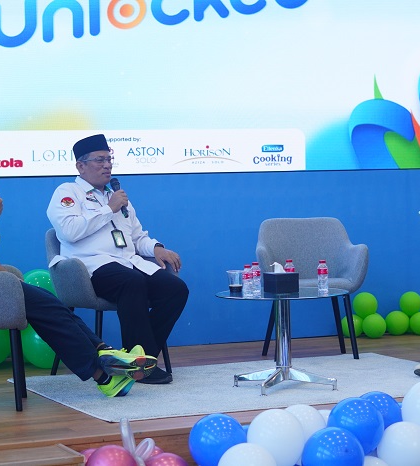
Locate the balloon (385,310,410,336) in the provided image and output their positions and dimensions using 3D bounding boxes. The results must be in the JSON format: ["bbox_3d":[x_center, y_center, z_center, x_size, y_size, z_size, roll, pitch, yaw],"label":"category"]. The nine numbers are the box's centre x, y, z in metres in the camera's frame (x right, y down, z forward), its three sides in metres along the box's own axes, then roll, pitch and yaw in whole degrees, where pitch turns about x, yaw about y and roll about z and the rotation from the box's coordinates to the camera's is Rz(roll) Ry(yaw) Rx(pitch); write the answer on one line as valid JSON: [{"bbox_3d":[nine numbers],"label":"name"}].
[{"bbox_3d":[1.206,0.579,9.350,0.152,0.158,0.152,-1,2,0],"label":"balloon"}]

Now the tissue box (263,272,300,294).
[{"bbox_3d":[0.350,0.245,7.156,0.132,0.096,0.132,-2,2,-29],"label":"tissue box"}]

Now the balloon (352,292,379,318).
[{"bbox_3d":[0.988,0.460,9.250,0.156,0.168,0.156,-1,2,0],"label":"balloon"}]

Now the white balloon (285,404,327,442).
[{"bbox_3d":[0.377,0.831,6.100,0.226,0.234,0.226,-1,2,0],"label":"white balloon"}]

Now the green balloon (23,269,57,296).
[{"bbox_3d":[-0.985,0.349,8.470,0.275,0.285,0.275,-1,3,0],"label":"green balloon"}]

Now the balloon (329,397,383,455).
[{"bbox_3d":[0.634,0.841,6.330,0.245,0.250,0.245,-1,3,0],"label":"balloon"}]

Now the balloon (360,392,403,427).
[{"bbox_3d":[0.744,0.823,6.500,0.233,0.240,0.233,-1,3,0],"label":"balloon"}]

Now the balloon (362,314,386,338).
[{"bbox_3d":[1.045,0.590,9.250,0.152,0.160,0.152,-1,2,0],"label":"balloon"}]

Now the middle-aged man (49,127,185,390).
[{"bbox_3d":[-0.467,0.123,7.668,0.600,1.270,0.780,-3,2,-43],"label":"middle-aged man"}]

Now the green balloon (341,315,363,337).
[{"bbox_3d":[0.928,0.609,9.500,0.145,0.150,0.145,-1,3,0],"label":"green balloon"}]

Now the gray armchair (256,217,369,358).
[{"bbox_3d":[0.587,0.324,8.470,0.630,0.820,0.590,-1,3,-6],"label":"gray armchair"}]

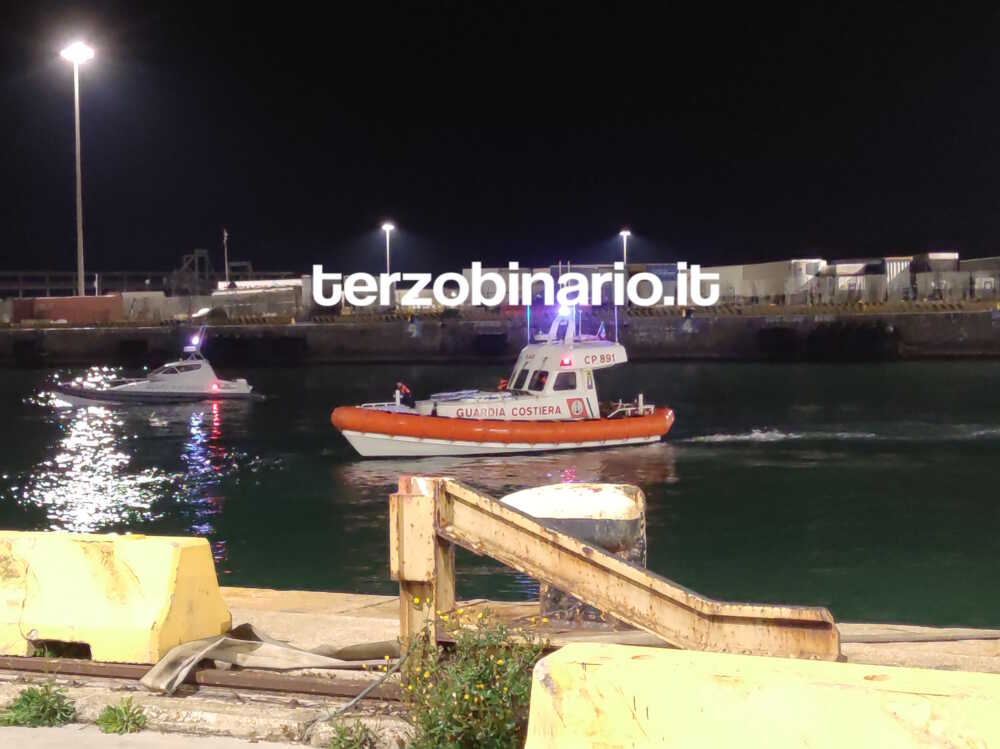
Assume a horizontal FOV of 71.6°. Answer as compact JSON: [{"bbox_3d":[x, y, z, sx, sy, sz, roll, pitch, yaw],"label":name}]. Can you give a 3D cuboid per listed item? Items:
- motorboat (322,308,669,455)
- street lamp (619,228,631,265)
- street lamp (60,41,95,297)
[{"bbox_3d":[0.040,-0.020,25.100,12.000,5.100,4.000,-2,4,-20],"label":"motorboat"},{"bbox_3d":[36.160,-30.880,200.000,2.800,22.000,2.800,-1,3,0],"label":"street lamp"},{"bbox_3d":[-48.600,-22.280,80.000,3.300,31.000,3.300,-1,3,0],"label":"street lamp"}]

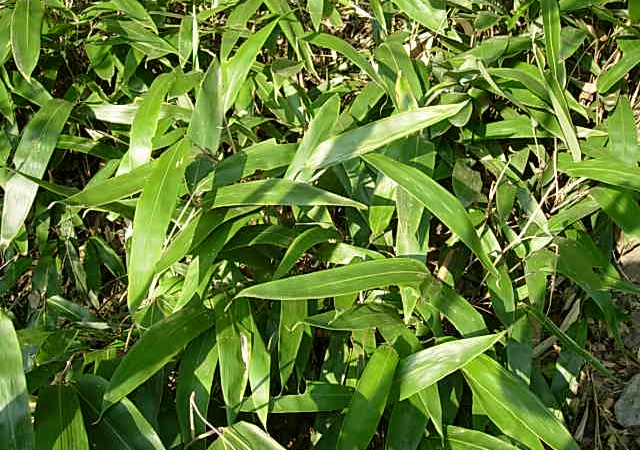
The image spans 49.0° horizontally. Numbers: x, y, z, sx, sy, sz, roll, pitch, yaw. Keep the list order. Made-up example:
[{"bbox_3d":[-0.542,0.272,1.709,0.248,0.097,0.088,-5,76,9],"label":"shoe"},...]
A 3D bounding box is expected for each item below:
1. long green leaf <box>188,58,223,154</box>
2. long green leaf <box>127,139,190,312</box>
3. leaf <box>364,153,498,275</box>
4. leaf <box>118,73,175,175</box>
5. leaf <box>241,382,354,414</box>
[{"bbox_3d":[-0.186,-0.210,1.202,0.052,0.025,0.214,-2,53,-3],"label":"long green leaf"},{"bbox_3d":[-0.239,-0.004,1.044,0.052,0.038,0.256,12,78,12],"label":"long green leaf"},{"bbox_3d":[0.174,-0.025,1.068,0.269,0.040,0.043,43,55,9],"label":"leaf"},{"bbox_3d":[-0.291,-0.174,1.181,0.038,0.036,0.186,19,77,19],"label":"leaf"},{"bbox_3d":[-0.011,0.244,0.988,0.190,0.025,0.040,-2,43,-6],"label":"leaf"}]

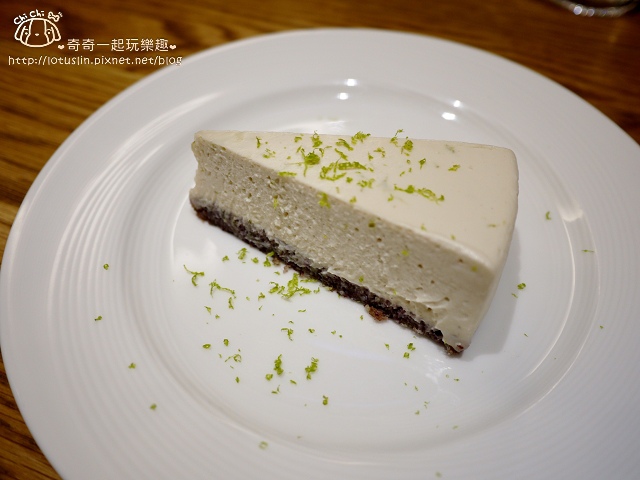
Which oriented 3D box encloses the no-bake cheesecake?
[{"bbox_3d":[0.007,-0.010,0.177,0.107,0.039,0.056,15,49,10],"label":"no-bake cheesecake"}]

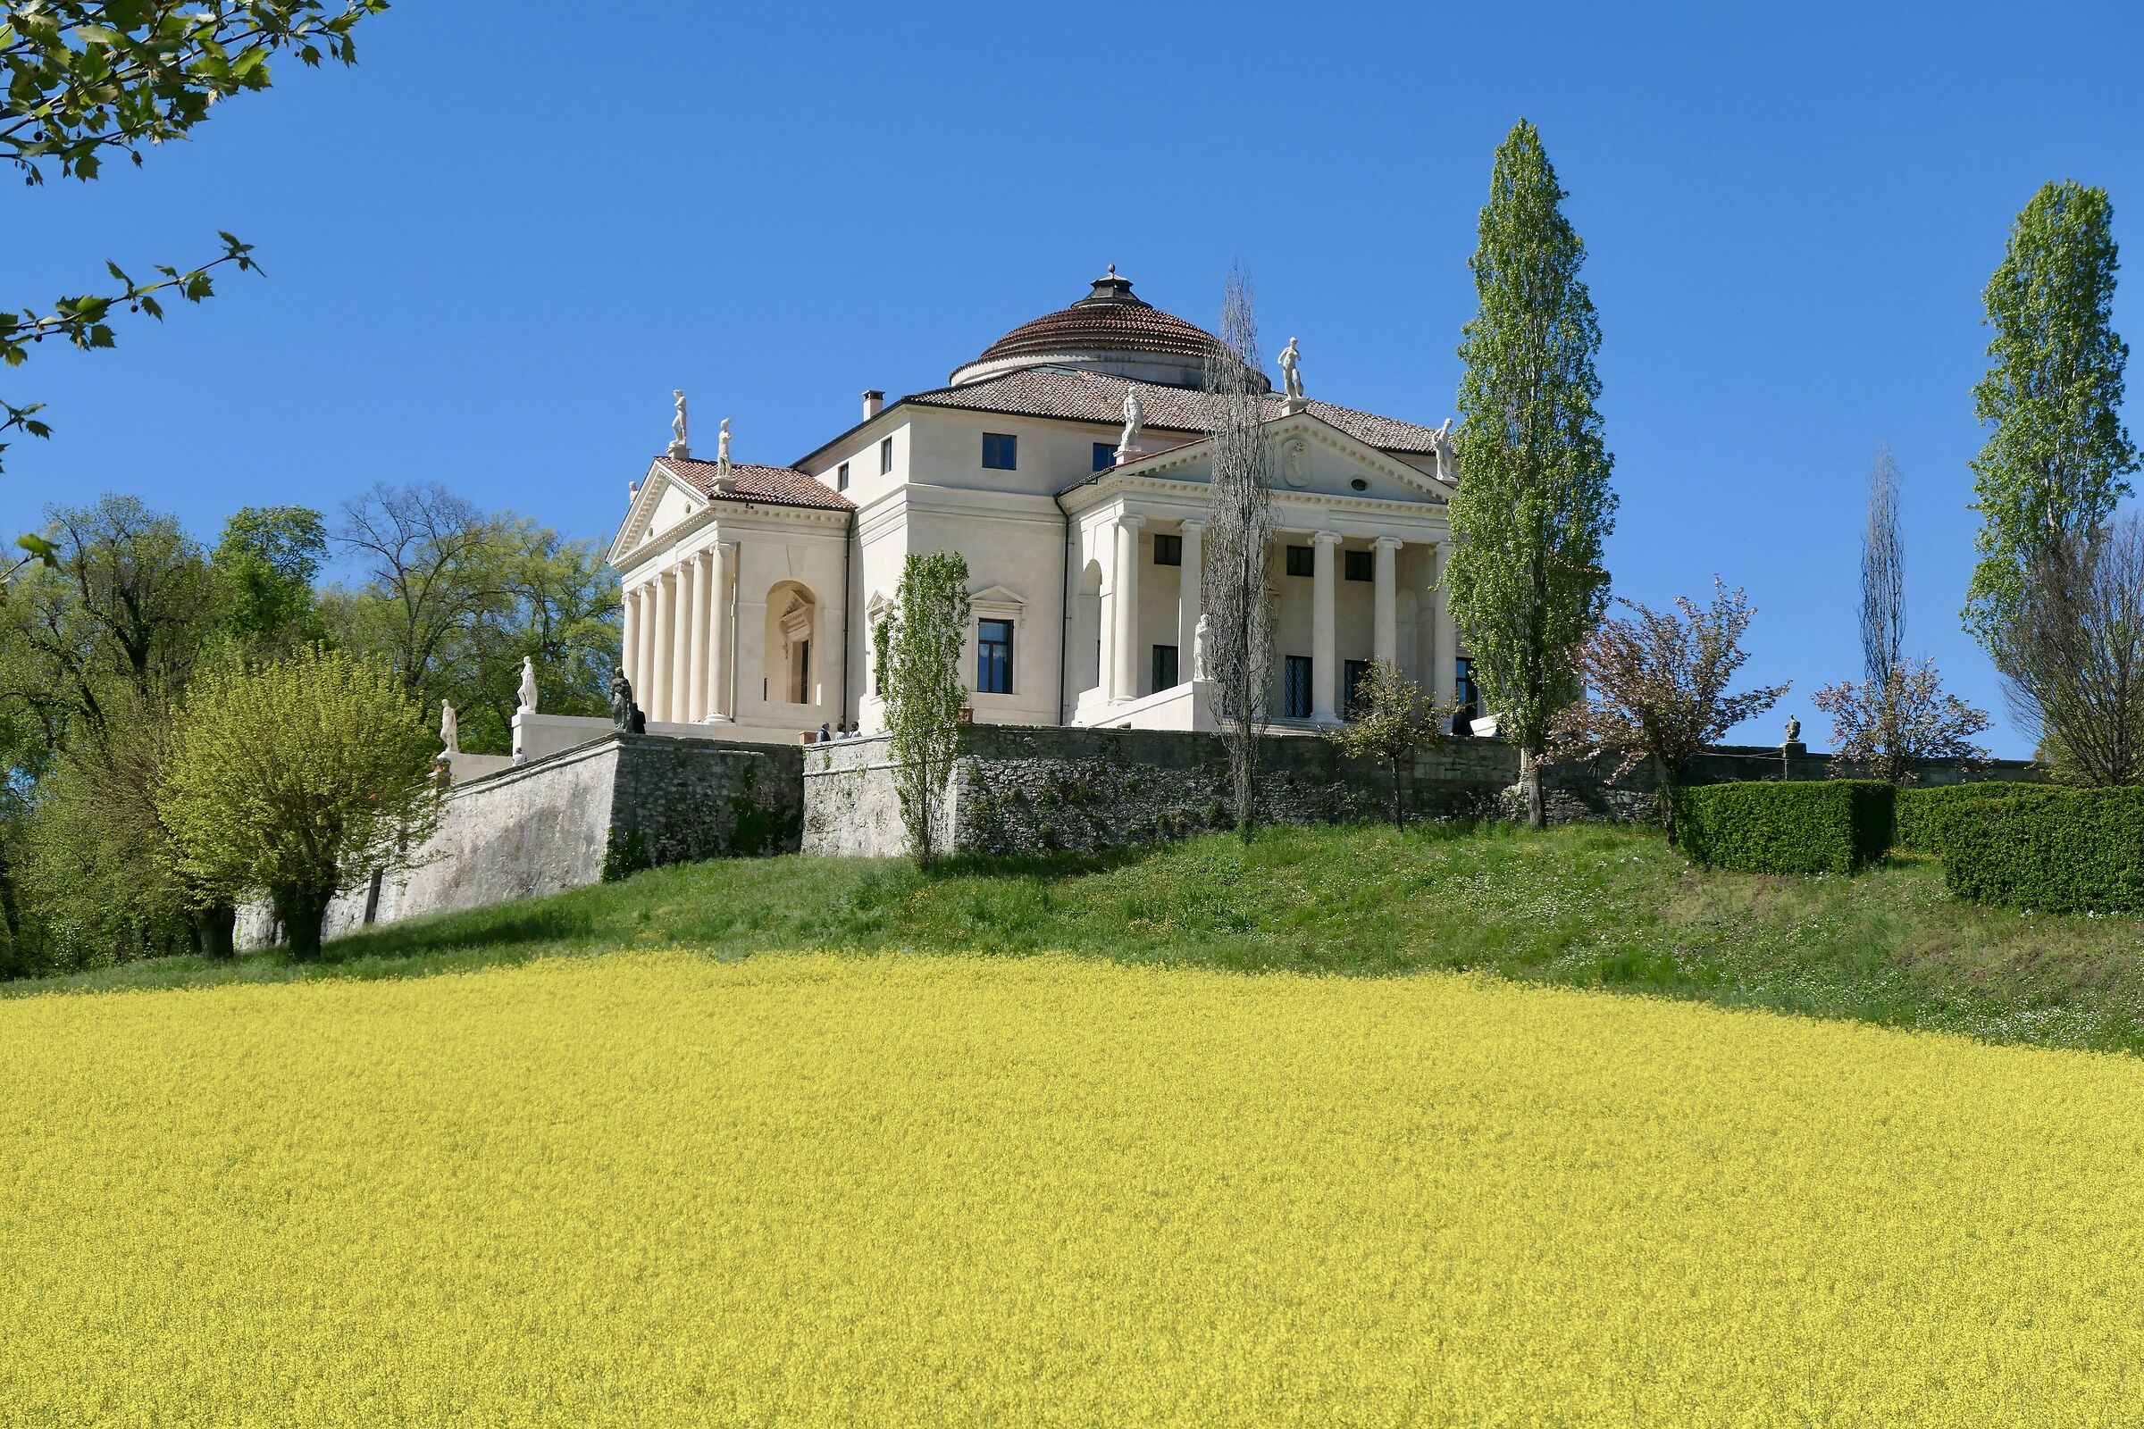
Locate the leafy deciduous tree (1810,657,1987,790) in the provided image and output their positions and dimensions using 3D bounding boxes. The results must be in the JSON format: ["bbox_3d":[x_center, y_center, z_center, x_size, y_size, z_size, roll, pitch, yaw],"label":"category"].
[{"bbox_3d":[24.258,0.901,120.349,5.150,5.100,4.890,-1,-8,11],"label":"leafy deciduous tree"}]

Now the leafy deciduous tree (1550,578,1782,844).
[{"bbox_3d":[17.214,-0.065,118.522,6.760,7.610,6.430,0,-8,8],"label":"leafy deciduous tree"}]

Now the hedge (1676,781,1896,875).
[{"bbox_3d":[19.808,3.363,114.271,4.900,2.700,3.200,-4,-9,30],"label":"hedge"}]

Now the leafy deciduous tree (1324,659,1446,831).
[{"bbox_3d":[9.154,0.921,119.851,3.570,5.130,3.390,0,-8,4],"label":"leafy deciduous tree"}]

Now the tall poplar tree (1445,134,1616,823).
[{"bbox_3d":[13.588,-7.259,121.465,5.100,21.380,4.850,0,-8,6],"label":"tall poplar tree"}]

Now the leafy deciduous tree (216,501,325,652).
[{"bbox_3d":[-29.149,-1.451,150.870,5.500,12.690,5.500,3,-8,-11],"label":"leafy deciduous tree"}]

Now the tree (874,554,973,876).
[{"bbox_3d":[-4.243,-0.195,119.136,2.820,9.270,2.680,1,-8,-2],"label":"tree"}]

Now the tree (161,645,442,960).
[{"bbox_3d":[-22.398,2.509,120.635,8.260,9.260,7.850,2,-8,-10],"label":"tree"}]

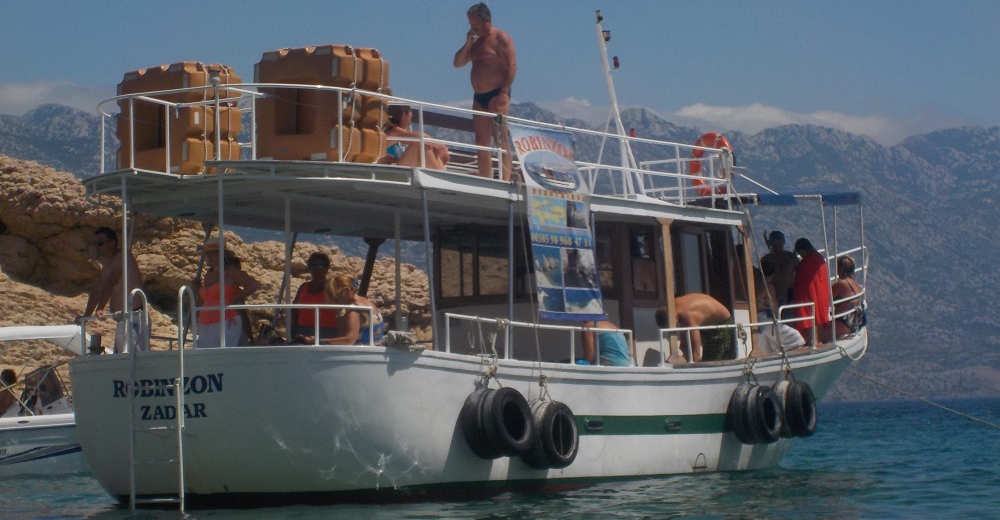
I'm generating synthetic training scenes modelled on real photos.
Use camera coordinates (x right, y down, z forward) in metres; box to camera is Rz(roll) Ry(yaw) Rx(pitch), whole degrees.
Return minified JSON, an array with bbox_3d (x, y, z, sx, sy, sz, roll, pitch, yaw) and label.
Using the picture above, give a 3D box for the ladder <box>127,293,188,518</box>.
[{"bbox_3d":[-2.964,1.250,22.500,0.510,1.950,0.280,-4,-4,30],"label":"ladder"}]

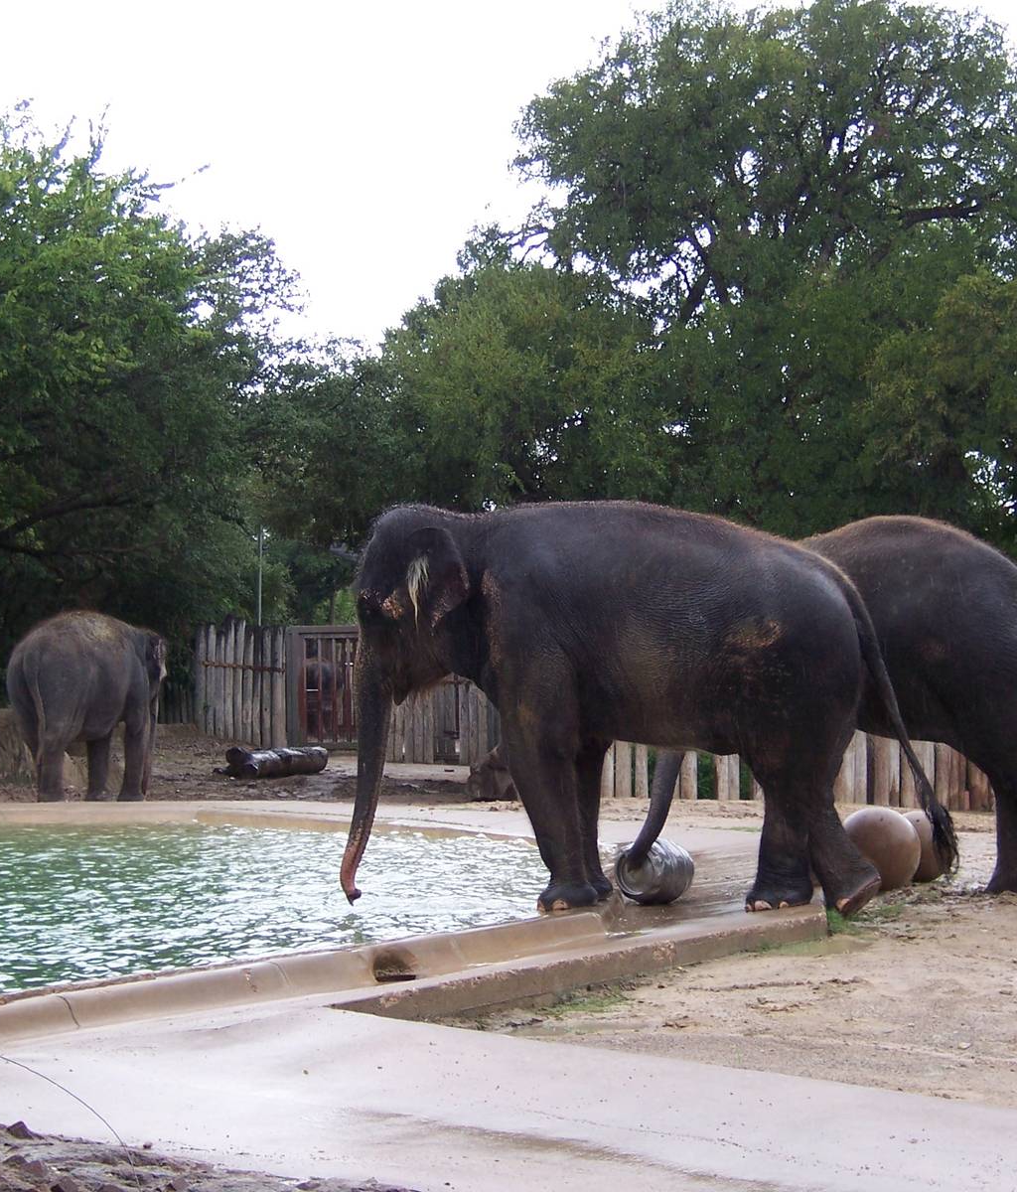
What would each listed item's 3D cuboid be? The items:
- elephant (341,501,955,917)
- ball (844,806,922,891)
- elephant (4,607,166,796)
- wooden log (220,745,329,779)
[{"bbox_3d":[0.842,0.655,16.600,3.600,2.440,1.300,0,-2,3],"label":"elephant"},{"bbox_3d":[2.538,1.729,18.800,0.560,0.560,0.560,0,-2,0],"label":"ball"},{"bbox_3d":[-5.050,1.316,33.000,1.250,2.280,2.800,-1,-2,35],"label":"elephant"},{"bbox_3d":[-3.271,2.317,38.500,1.550,0.450,0.450,1,-2,-35],"label":"wooden log"}]

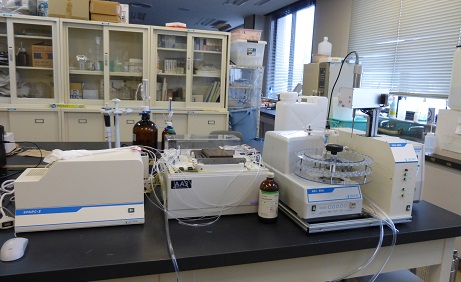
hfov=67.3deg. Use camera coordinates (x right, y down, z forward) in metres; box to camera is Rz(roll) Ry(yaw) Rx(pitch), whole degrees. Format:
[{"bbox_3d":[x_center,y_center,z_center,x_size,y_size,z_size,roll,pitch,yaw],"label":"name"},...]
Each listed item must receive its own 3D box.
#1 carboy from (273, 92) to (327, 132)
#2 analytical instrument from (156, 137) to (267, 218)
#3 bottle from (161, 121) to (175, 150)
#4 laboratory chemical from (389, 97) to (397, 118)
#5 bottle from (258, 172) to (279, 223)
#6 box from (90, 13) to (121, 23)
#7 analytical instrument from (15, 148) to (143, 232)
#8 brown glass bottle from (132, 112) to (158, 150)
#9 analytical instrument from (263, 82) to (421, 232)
[{"bbox_3d":[0.476,-0.097,2.364,0.300,0.440,0.180,-1,10,-18],"label":"carboy"},{"bbox_3d":[-0.107,0.137,1.467,0.377,0.212,0.445,-1,10,-18],"label":"analytical instrument"},{"bbox_3d":[-0.404,-0.009,2.280,0.092,0.218,0.092,-1,10,-18],"label":"bottle"},{"bbox_3d":[1.694,-0.349,3.605,0.068,0.224,0.068,-1,10,-18],"label":"laboratory chemical"},{"bbox_3d":[0.139,0.201,1.245,0.071,0.174,0.071,2,9,0],"label":"bottle"},{"bbox_3d":[-1.308,-1.256,3.617,0.251,0.067,0.250,-1,10,-18],"label":"box"},{"bbox_3d":[-0.498,0.156,1.186,0.390,0.228,0.183,-1,10,-18],"label":"analytical instrument"},{"bbox_3d":[-0.524,-0.027,2.140,0.151,0.289,0.151,-1,10,-18],"label":"brown glass bottle"},{"bbox_3d":[0.412,0.030,1.389,0.438,0.490,0.445,-1,10,-18],"label":"analytical instrument"}]

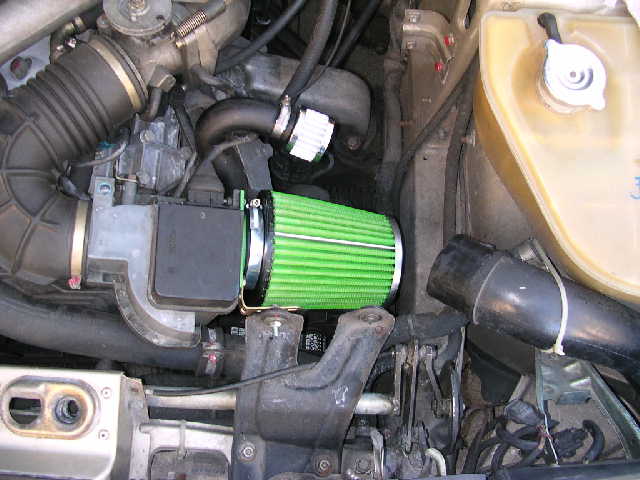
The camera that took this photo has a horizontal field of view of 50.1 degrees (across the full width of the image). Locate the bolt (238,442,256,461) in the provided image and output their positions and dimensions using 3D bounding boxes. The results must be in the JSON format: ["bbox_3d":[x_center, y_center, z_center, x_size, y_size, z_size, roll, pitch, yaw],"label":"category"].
[{"bbox_3d":[-0.076,0.223,0.720,0.016,0.010,0.016,0,76,0],"label":"bolt"}]

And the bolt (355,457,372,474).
[{"bbox_3d":[0.048,0.248,0.750,0.016,0.010,0.016,0,76,0],"label":"bolt"}]

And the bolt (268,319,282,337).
[{"bbox_3d":[-0.046,0.091,0.710,0.015,0.015,0.014,0,49,0],"label":"bolt"}]

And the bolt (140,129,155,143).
[{"bbox_3d":[-0.212,-0.128,0.840,0.015,0.010,0.015,0,63,0],"label":"bolt"}]

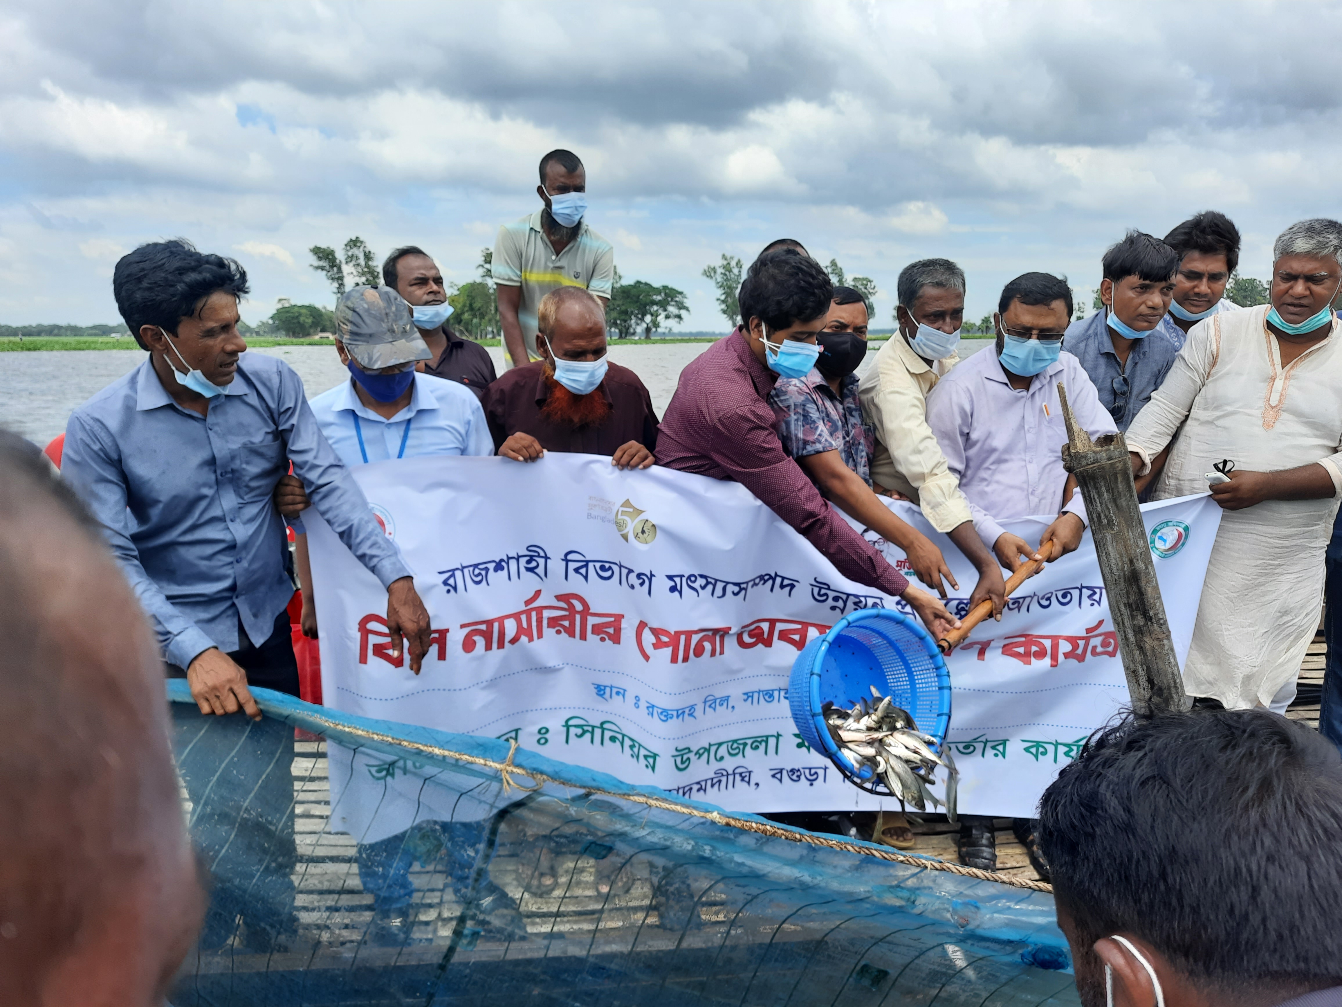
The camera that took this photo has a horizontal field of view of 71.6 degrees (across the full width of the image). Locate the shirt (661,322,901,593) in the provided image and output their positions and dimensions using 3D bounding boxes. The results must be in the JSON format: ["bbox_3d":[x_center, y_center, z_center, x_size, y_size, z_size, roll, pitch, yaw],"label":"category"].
[{"bbox_3d":[0.230,-0.068,1.992,0.520,0.600,0.420,9,14,39],"label":"shirt"}]

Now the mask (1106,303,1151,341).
[{"bbox_3d":[1.020,-0.402,2.070,0.115,0.075,0.080,0,22,0],"label":"mask"}]

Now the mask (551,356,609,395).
[{"bbox_3d":[-0.205,-0.285,2.080,0.130,0.090,0.075,-5,36,-25],"label":"mask"}]

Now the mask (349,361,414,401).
[{"bbox_3d":[-0.598,-0.252,1.920,0.140,0.095,0.080,-5,37,-28],"label":"mask"}]

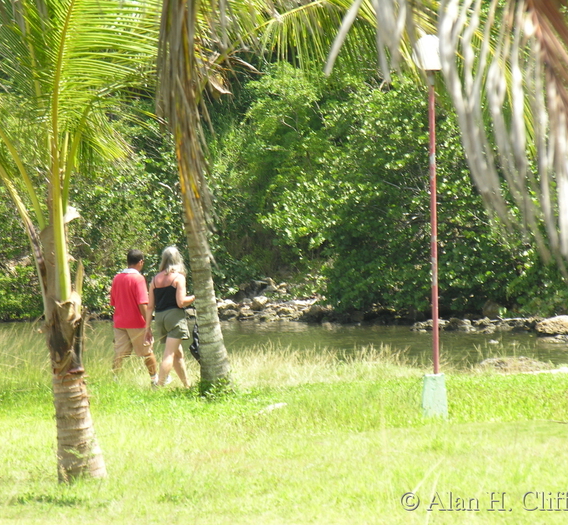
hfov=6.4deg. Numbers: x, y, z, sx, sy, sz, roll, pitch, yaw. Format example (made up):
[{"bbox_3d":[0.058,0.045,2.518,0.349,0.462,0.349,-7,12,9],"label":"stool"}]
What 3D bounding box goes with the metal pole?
[{"bbox_3d":[1.555,-0.414,53.000,0.062,3.149,0.062,-1,2,0],"label":"metal pole"}]

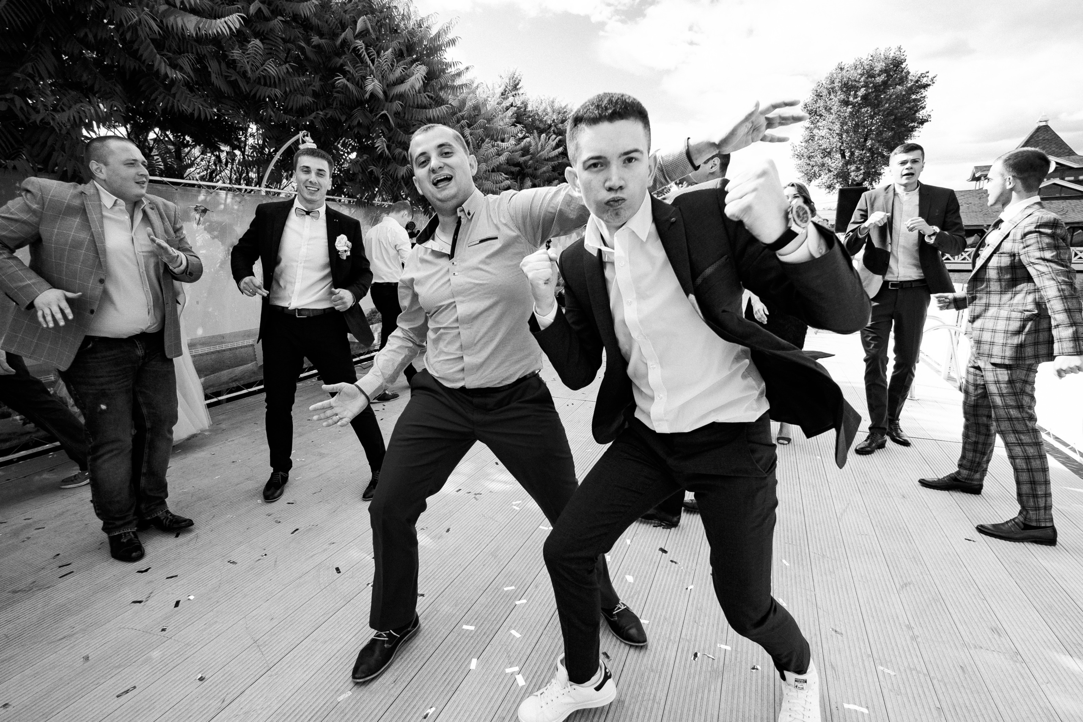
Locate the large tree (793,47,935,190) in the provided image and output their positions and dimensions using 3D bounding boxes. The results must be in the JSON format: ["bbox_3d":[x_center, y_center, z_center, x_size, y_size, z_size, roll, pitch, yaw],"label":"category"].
[{"bbox_3d":[17.745,-10.966,28.453,6.300,11.400,6.300,7,14,30],"label":"large tree"}]

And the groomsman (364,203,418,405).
[{"bbox_3d":[-1.246,-0.482,4.239,0.530,1.660,0.550,9,15,36],"label":"groomsman"}]

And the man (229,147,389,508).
[{"bbox_3d":[-1.143,-0.154,2.582,0.680,1.730,0.470,-3,13,-13],"label":"man"}]

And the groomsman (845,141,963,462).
[{"bbox_3d":[2.217,-0.336,3.112,0.640,1.800,0.480,10,16,39],"label":"groomsman"}]

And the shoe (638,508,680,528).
[{"bbox_3d":[0.519,0.690,2.449,0.290,0.110,0.105,6,14,28],"label":"shoe"}]

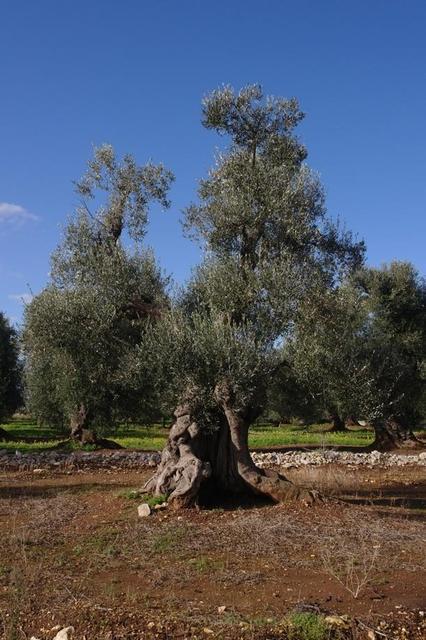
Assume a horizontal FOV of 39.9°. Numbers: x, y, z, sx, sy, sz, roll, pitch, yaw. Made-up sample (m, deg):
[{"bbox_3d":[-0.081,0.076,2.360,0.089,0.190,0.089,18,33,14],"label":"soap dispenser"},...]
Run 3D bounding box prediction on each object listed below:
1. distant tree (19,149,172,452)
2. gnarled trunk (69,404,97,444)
[{"bbox_3d":[-4.010,-1.046,20.357,5.208,10.659,4.900,0,-8,0],"label":"distant tree"},{"bbox_3d":[-4.385,3.508,19.701,0.941,1.324,0.900,0,-8,0],"label":"gnarled trunk"}]

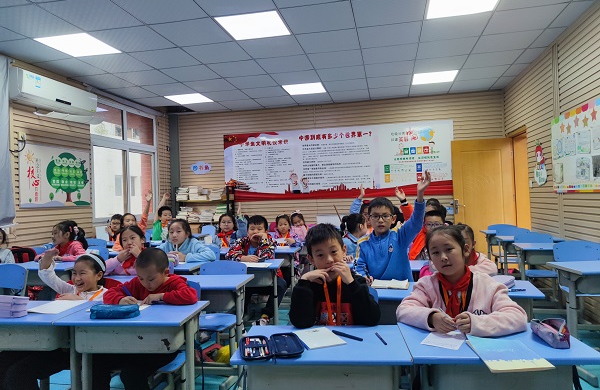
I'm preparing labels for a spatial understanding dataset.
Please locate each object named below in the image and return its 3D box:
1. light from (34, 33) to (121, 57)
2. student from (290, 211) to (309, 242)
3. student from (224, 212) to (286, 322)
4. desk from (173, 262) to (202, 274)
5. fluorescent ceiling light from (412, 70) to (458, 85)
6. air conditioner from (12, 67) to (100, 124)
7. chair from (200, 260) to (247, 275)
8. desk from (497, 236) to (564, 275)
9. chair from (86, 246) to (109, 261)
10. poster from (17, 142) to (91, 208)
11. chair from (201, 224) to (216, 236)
[{"bbox_3d":[-2.162,-1.494,4.127,0.590,0.050,0.590,-2,0,12],"label":"light"},{"bbox_3d":[-0.024,0.716,4.873,0.420,1.050,0.580,-2,0,5],"label":"student"},{"bbox_3d":[-0.360,0.725,3.746,0.470,1.100,0.640,-2,0,4],"label":"student"},{"bbox_3d":[-1.072,0.938,3.411,0.600,0.715,0.410,-2,0,12],"label":"desk"},{"bbox_3d":[1.841,-1.617,5.723,0.590,0.040,0.590,-2,0,12],"label":"fluorescent ceiling light"},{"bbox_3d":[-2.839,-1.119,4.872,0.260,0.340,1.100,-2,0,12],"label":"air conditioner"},{"bbox_3d":[-0.627,0.893,2.949,0.380,0.800,0.460,-2,0,12],"label":"chair"},{"bbox_3d":[2.510,0.828,4.528,0.600,0.715,0.420,-2,0,12],"label":"desk"},{"bbox_3d":[-2.043,0.905,3.822,0.400,0.820,0.430,-2,0,9],"label":"chair"},{"bbox_3d":[-2.881,-0.209,4.981,0.020,0.720,1.080,-2,0,12],"label":"poster"},{"bbox_3d":[-1.402,0.904,6.433,0.380,0.820,0.430,-2,0,24],"label":"chair"}]

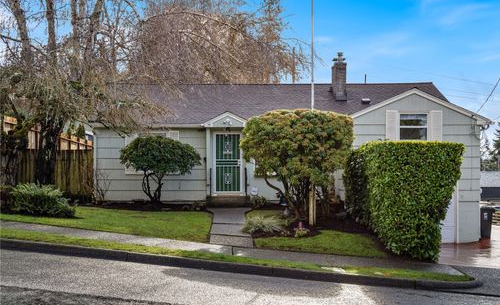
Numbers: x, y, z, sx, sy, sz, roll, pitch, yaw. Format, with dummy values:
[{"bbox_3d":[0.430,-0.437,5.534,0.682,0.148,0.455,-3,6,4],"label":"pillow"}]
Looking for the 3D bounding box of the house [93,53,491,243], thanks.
[{"bbox_3d":[1.150,-0.250,26.900,13.000,6.400,8.200,0,0,0],"label":"house"}]

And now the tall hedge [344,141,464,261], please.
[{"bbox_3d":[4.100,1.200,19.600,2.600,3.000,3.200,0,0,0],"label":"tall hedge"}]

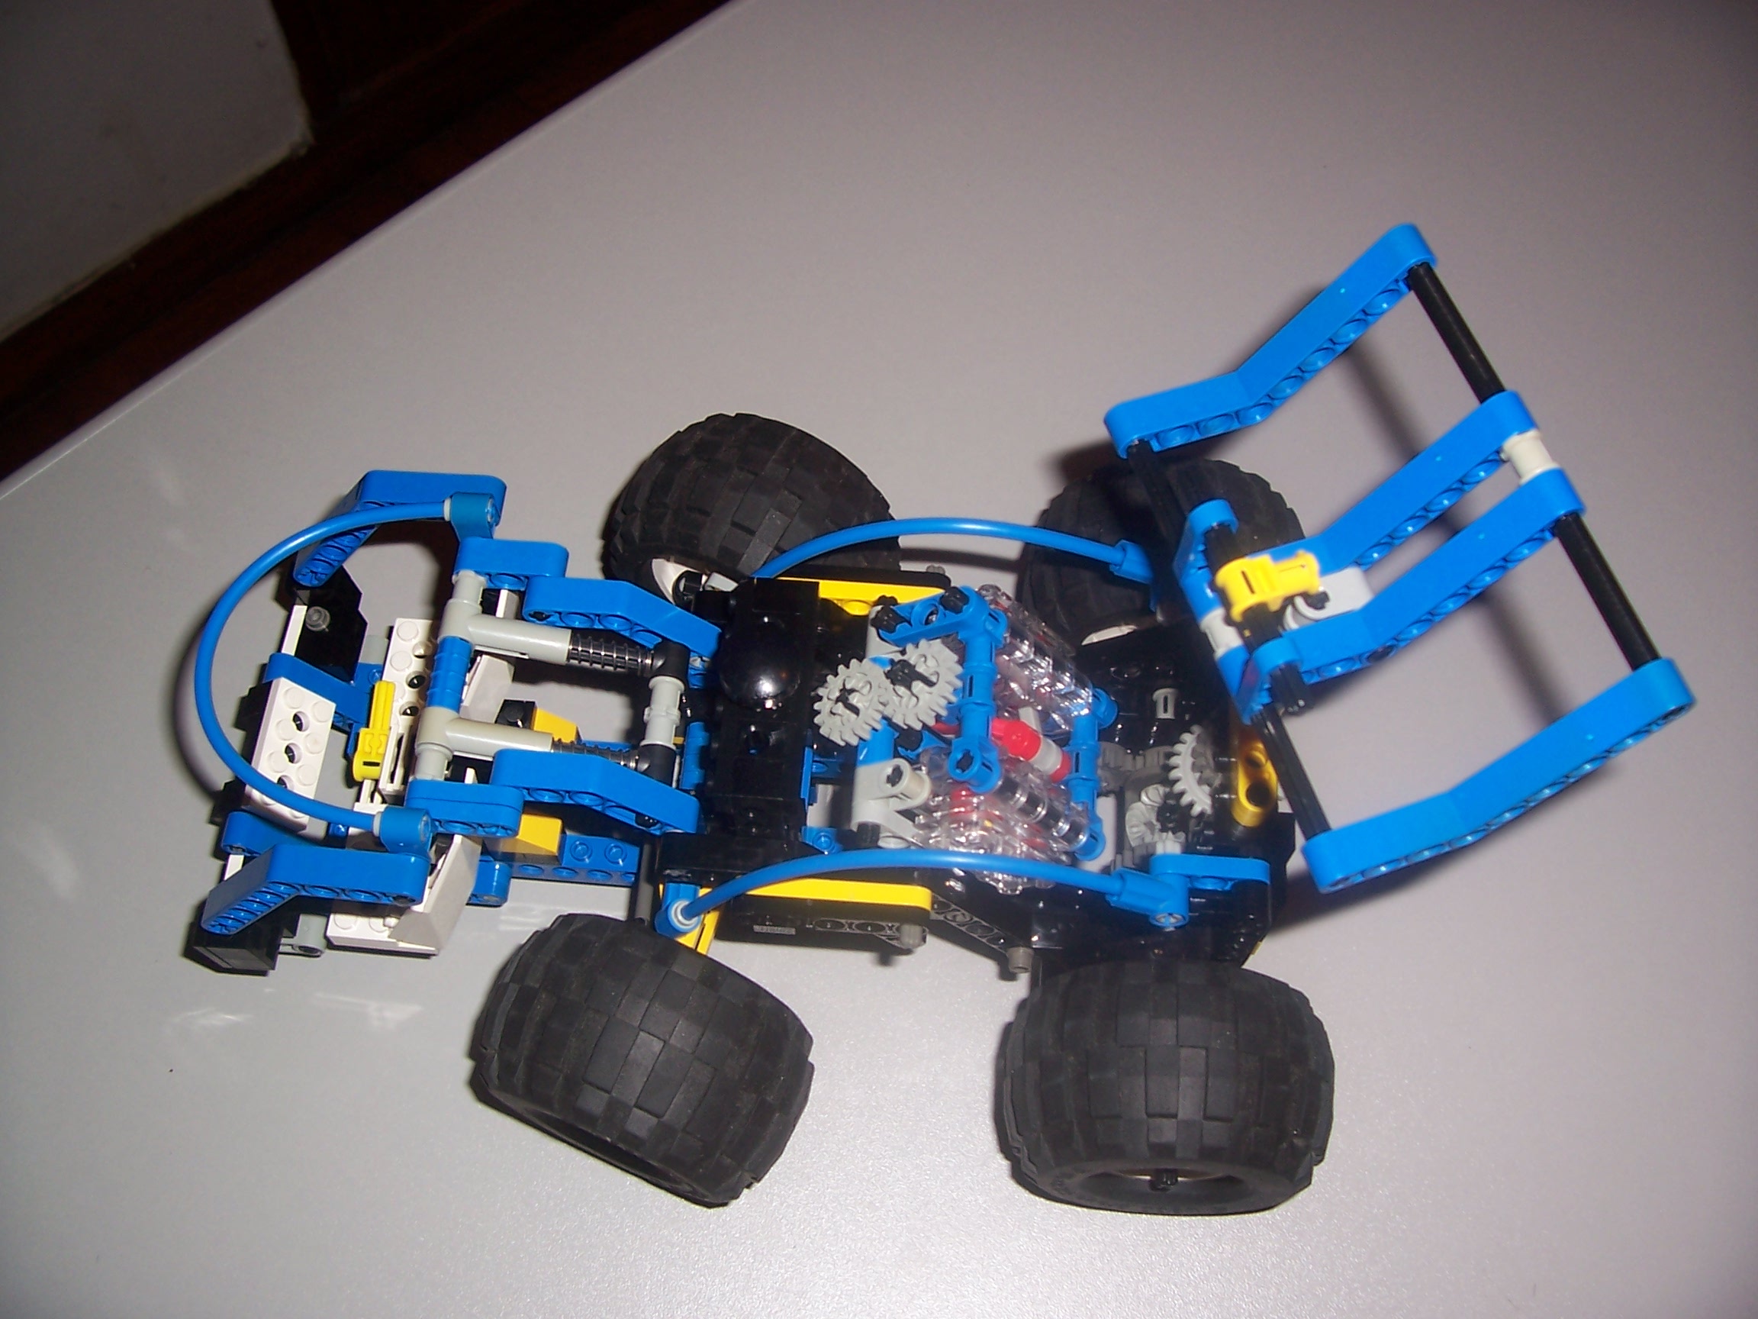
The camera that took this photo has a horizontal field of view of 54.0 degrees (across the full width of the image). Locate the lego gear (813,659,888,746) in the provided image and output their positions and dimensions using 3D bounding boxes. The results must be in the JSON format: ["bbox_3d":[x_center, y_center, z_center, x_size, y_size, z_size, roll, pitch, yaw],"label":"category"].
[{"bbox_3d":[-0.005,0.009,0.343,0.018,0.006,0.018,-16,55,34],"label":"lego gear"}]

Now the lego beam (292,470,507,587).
[{"bbox_3d":[-0.115,-0.031,0.395,0.065,0.021,0.008,-13,58,32],"label":"lego beam"}]

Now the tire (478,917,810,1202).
[{"bbox_3d":[-0.049,0.083,0.361,0.069,0.069,0.040,22,65,11],"label":"tire"}]

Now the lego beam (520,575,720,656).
[{"bbox_3d":[-0.052,-0.008,0.364,0.044,0.016,0.008,17,62,-22],"label":"lego beam"}]

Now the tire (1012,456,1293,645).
[{"bbox_3d":[0.067,-0.015,0.403,0.069,0.069,0.040,2,63,4],"label":"tire"}]

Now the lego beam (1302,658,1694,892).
[{"bbox_3d":[0.099,0.020,0.276,0.065,0.021,0.008,-32,63,24],"label":"lego beam"}]

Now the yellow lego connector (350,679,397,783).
[{"bbox_3d":[-0.115,0.016,0.394,0.008,0.008,0.024,4,63,2],"label":"yellow lego connector"}]

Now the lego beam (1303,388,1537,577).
[{"bbox_3d":[0.084,-0.023,0.297,0.065,0.021,0.008,-32,63,24],"label":"lego beam"}]

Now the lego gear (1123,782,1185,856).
[{"bbox_3d":[0.061,0.035,0.381,0.013,0.009,0.013,4,63,2],"label":"lego gear"}]

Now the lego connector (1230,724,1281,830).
[{"bbox_3d":[0.076,0.021,0.349,0.008,0.008,0.024,2,63,4],"label":"lego connector"}]

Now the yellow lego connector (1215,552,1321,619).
[{"bbox_3d":[0.064,-0.012,0.287,0.017,0.008,0.008,-17,65,-6],"label":"yellow lego connector"}]

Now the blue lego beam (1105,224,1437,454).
[{"bbox_3d":[0.074,-0.056,0.320,0.065,0.021,0.008,-32,66,23],"label":"blue lego beam"}]

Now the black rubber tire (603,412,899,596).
[{"bbox_3d":[-0.029,-0.026,0.417,0.069,0.069,0.040,24,66,12],"label":"black rubber tire"}]

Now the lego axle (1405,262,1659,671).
[{"bbox_3d":[0.104,-0.032,0.277,0.005,0.005,0.096,-17,65,-6],"label":"lego axle"}]

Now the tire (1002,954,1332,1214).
[{"bbox_3d":[0.057,0.088,0.351,0.069,0.069,0.040,2,63,4],"label":"tire"}]

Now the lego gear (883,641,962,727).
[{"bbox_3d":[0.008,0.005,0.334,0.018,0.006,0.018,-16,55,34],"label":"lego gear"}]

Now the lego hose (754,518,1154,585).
[{"bbox_3d":[0.008,-0.021,0.363,0.100,0.033,0.006,-4,62,17],"label":"lego hose"}]

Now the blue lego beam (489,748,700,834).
[{"bbox_3d":[-0.055,0.026,0.345,0.043,0.016,0.008,16,61,-21],"label":"blue lego beam"}]

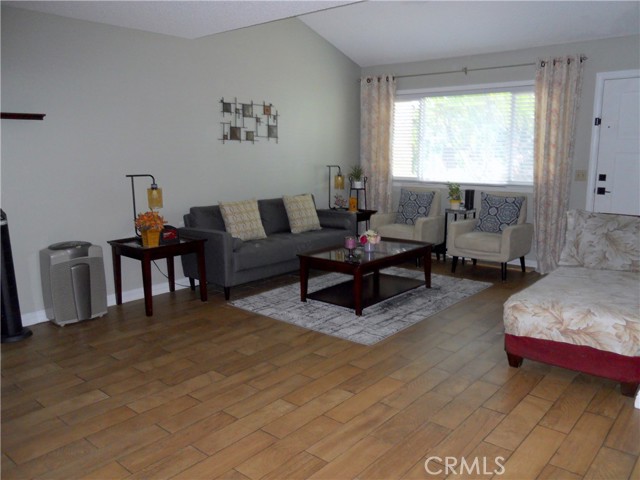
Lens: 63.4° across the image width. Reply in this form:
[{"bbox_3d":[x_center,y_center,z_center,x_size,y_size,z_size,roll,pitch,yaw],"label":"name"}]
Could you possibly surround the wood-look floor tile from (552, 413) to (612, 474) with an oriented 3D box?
[{"bbox_3d":[1.265,0.965,2.477,0.149,0.010,0.610,8,13,40],"label":"wood-look floor tile"}]

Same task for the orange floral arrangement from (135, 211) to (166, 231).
[{"bbox_3d":[-1.459,-0.160,4.431,0.220,0.180,0.220,8,13,40],"label":"orange floral arrangement"}]

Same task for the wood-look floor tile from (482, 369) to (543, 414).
[{"bbox_3d":[1.130,0.881,3.004,0.147,0.010,0.604,8,13,40],"label":"wood-look floor tile"}]

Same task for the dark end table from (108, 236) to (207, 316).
[{"bbox_3d":[-1.452,0.296,4.705,0.600,0.570,0.600,8,13,40],"label":"dark end table"}]

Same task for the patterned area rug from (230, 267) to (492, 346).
[{"bbox_3d":[0.469,0.516,5.012,1.578,0.010,2.184,8,13,40],"label":"patterned area rug"}]

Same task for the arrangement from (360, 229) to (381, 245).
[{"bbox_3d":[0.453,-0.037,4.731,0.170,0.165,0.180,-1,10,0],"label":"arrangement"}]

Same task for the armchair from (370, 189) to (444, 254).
[{"bbox_3d":[1.114,-0.173,6.423,0.700,0.860,0.720,8,13,38],"label":"armchair"}]

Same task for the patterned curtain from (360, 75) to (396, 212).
[{"bbox_3d":[0.778,-1.016,6.990,0.530,2.283,0.120,8,13,40],"label":"patterned curtain"}]

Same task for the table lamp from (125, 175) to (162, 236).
[{"bbox_3d":[-1.566,-0.292,4.678,0.300,0.580,0.140,-4,11,-19],"label":"table lamp"}]

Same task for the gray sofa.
[{"bbox_3d":[-0.468,-0.015,5.693,0.740,0.840,2.020,8,13,40],"label":"gray sofa"}]

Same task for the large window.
[{"bbox_3d":[1.718,-1.260,6.386,2.050,1.200,0.100,8,13,40],"label":"large window"}]

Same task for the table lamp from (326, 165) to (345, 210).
[{"bbox_3d":[0.217,-0.684,6.777,0.290,0.580,0.140,-8,12,-34],"label":"table lamp"}]

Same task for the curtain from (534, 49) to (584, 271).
[{"bbox_3d":[2.537,-0.776,5.603,0.480,2.290,0.140,8,13,40],"label":"curtain"}]

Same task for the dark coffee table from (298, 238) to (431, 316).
[{"bbox_3d":[0.451,0.307,4.919,0.710,0.453,1.220,8,13,40],"label":"dark coffee table"}]

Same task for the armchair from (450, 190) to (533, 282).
[{"bbox_3d":[1.920,-0.064,5.778,0.690,0.860,0.720,9,14,42],"label":"armchair"}]

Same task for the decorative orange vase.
[{"bbox_3d":[-1.458,-0.017,4.457,0.120,0.150,0.120,8,13,40],"label":"decorative orange vase"}]

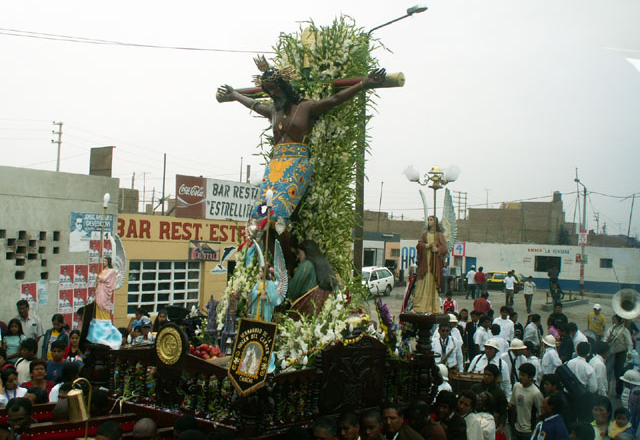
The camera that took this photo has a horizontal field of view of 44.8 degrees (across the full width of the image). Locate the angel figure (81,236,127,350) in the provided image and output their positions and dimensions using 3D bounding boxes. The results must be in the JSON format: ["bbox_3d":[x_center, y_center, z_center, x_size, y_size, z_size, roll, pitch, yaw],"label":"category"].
[{"bbox_3d":[-1.938,0.658,6.950,0.360,1.000,0.360,3,-1,-28],"label":"angel figure"}]

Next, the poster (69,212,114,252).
[{"bbox_3d":[-4.076,0.223,13.850,0.020,0.690,0.970,1,-1,34],"label":"poster"}]

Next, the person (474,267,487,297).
[{"bbox_3d":[8.478,3.347,40.980,0.550,1.680,0.340,2,-1,6],"label":"person"}]

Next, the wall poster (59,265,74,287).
[{"bbox_3d":[-4.375,0.975,13.400,0.020,0.400,0.305,1,-1,34],"label":"wall poster"}]

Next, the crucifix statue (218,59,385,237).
[{"bbox_3d":[-0.250,-0.529,7.013,1.720,1.840,0.500,1,-1,30],"label":"crucifix statue"}]

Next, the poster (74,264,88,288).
[{"bbox_3d":[-4.278,1.014,13.941,0.010,0.420,0.295,1,-2,37],"label":"poster"}]

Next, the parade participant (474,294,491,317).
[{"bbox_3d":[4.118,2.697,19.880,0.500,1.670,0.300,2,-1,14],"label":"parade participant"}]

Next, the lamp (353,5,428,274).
[{"bbox_3d":[1.595,-0.784,18.240,1.817,8.368,0.280,1,-2,37],"label":"lamp"}]

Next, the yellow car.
[{"bbox_3d":[11.000,3.750,48.200,4.150,1.400,1.650,1,-1,31],"label":"yellow car"}]

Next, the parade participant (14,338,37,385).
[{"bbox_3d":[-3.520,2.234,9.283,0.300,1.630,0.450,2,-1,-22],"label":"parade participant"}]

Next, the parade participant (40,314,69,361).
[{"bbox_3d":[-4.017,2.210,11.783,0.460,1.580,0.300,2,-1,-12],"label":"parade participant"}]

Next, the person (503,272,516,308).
[{"bbox_3d":[9.044,3.331,36.980,0.550,1.680,0.380,2,-1,6],"label":"person"}]

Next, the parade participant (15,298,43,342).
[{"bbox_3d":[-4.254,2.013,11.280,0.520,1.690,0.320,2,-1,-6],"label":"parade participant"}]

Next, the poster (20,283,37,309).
[{"bbox_3d":[-4.914,1.277,13.100,0.010,0.420,0.300,1,-2,37],"label":"poster"}]

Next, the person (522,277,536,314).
[{"bbox_3d":[9.401,3.370,34.780,0.500,1.660,0.360,2,-1,9],"label":"person"}]

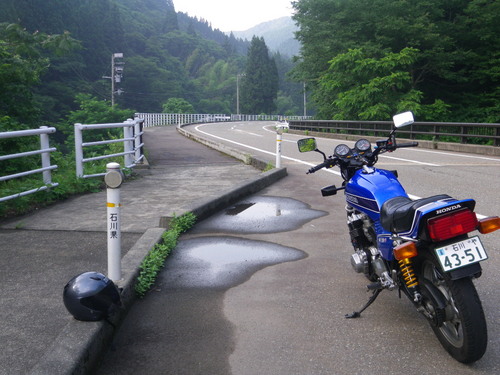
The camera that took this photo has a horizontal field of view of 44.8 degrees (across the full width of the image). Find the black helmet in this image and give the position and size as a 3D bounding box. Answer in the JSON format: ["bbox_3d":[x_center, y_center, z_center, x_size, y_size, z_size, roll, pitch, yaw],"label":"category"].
[{"bbox_3d":[-0.912,0.625,3.514,0.330,0.270,0.260,1,8,10],"label":"black helmet"}]

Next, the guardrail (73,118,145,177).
[{"bbox_3d":[-2.566,-0.883,12.204,0.460,0.960,4.400,1,8,5],"label":"guardrail"}]

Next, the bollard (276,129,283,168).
[{"bbox_3d":[0.570,-0.775,11.852,0.120,0.840,0.140,-2,8,-14],"label":"bollard"}]

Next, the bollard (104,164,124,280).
[{"bbox_3d":[-0.949,0.239,4.258,0.120,0.840,0.140,-2,8,-13],"label":"bollard"}]

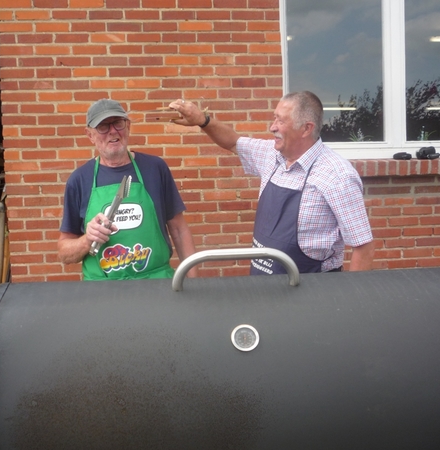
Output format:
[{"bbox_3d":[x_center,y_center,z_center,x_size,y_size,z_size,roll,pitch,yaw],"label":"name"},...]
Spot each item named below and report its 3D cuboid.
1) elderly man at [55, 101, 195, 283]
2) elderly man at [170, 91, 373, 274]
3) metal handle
[{"bbox_3d":[-0.387,0.327,2.253,0.580,1.745,0.420,-2,5,-10],"label":"elderly man"},{"bbox_3d":[0.218,0.318,2.152,0.700,1.750,0.540,-5,5,-32],"label":"elderly man"},{"bbox_3d":[0.051,0.126,1.492,0.374,0.118,0.034,-1,22,-7],"label":"metal handle"}]

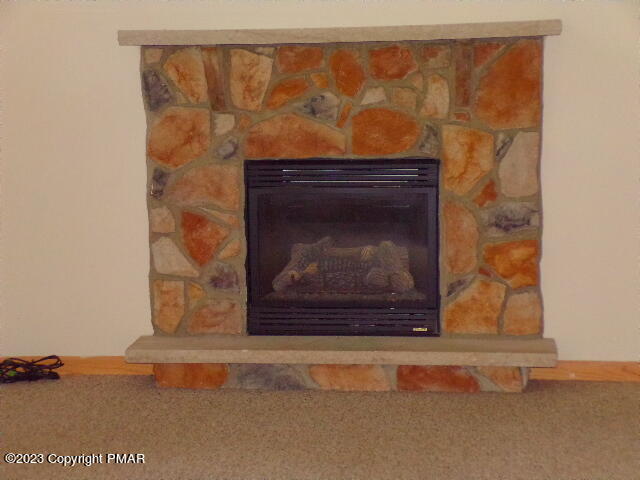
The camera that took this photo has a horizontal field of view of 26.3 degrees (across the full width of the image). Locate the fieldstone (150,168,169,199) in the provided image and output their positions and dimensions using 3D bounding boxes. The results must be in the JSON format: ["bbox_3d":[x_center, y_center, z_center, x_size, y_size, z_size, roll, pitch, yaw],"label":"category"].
[{"bbox_3d":[-0.760,-0.271,6.549,0.083,0.146,0.060,0,7,7],"label":"fieldstone"}]

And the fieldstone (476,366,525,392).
[{"bbox_3d":[0.792,0.604,6.003,0.208,0.116,0.070,0,8,8],"label":"fieldstone"}]

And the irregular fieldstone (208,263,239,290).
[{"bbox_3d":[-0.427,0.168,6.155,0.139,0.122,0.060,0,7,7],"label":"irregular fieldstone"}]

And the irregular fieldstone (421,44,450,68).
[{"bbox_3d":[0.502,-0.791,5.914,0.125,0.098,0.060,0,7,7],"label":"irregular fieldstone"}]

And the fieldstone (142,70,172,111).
[{"bbox_3d":[-0.731,-0.682,6.229,0.139,0.180,0.070,0,8,8],"label":"fieldstone"}]

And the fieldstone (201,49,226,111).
[{"bbox_3d":[-0.475,-0.731,6.186,0.119,0.286,0.065,0,8,8],"label":"fieldstone"}]

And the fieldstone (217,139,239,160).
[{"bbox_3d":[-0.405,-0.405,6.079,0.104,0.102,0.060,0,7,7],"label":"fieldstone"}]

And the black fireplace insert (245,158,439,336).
[{"bbox_3d":[0.126,0.012,6.372,0.883,0.809,0.350,0,8,8],"label":"black fireplace insert"}]

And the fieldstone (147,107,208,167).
[{"bbox_3d":[-0.633,-0.471,6.253,0.288,0.281,0.080,0,8,8],"label":"fieldstone"}]

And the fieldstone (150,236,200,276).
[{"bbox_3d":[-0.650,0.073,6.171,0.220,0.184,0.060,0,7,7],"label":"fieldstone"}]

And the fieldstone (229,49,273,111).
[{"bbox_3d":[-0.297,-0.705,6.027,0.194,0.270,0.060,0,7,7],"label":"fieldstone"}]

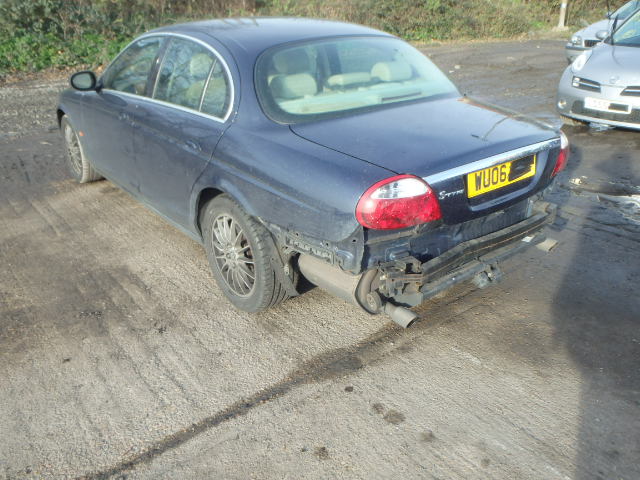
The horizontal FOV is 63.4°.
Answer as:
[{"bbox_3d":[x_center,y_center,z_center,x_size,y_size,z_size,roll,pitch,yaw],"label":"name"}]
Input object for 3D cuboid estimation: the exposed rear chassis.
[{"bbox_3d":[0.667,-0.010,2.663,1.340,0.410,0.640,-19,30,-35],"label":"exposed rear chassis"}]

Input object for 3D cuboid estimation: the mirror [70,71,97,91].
[{"bbox_3d":[-1.773,-1.196,3.892,0.195,0.150,0.110,-21,31,-37],"label":"mirror"}]

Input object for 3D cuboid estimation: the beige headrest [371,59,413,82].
[{"bbox_3d":[0.433,-1.015,3.134,0.240,0.130,0.130,-19,30,-35],"label":"beige headrest"}]

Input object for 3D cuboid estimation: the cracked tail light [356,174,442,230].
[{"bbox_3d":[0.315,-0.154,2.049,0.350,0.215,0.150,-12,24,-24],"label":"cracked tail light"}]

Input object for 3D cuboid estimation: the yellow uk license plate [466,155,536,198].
[{"bbox_3d":[0.837,-0.295,2.349,0.520,0.111,0.015,-19,22,-35],"label":"yellow uk license plate"}]

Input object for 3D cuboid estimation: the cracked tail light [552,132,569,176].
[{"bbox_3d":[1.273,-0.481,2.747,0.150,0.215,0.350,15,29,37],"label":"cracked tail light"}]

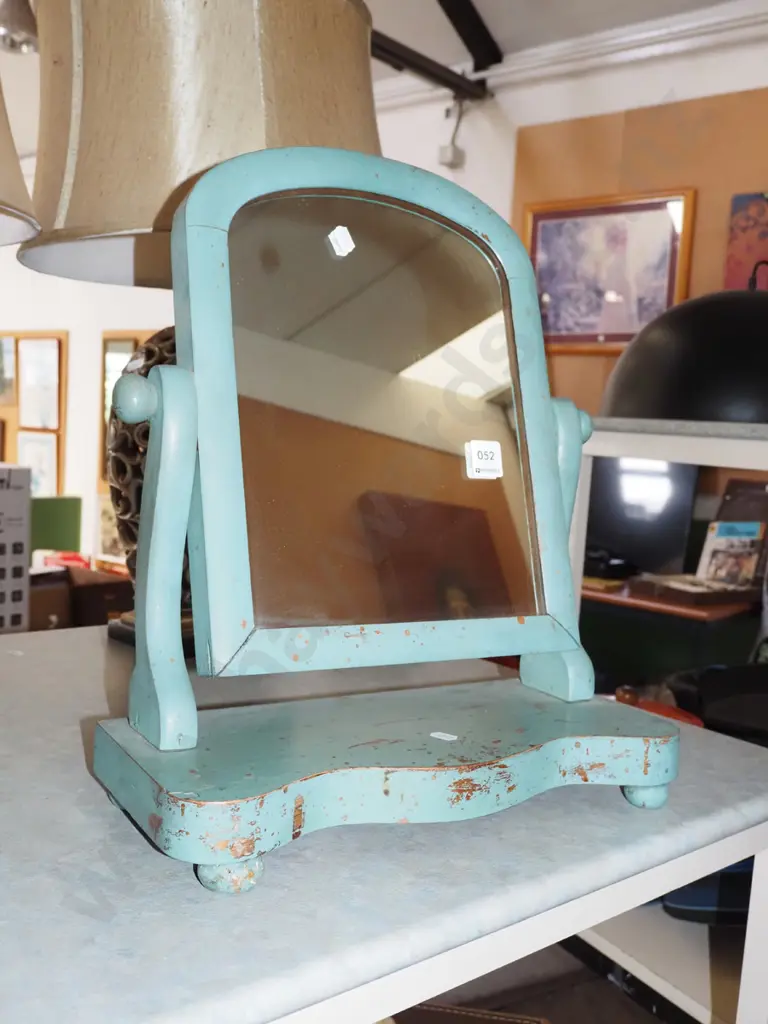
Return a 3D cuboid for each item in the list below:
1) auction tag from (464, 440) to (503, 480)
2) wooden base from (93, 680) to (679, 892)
[{"bbox_3d":[0.094,-0.048,0.870,0.035,0.035,0.002,1,-11,-30],"label":"auction tag"},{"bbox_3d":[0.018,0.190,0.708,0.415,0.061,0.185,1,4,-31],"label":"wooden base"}]

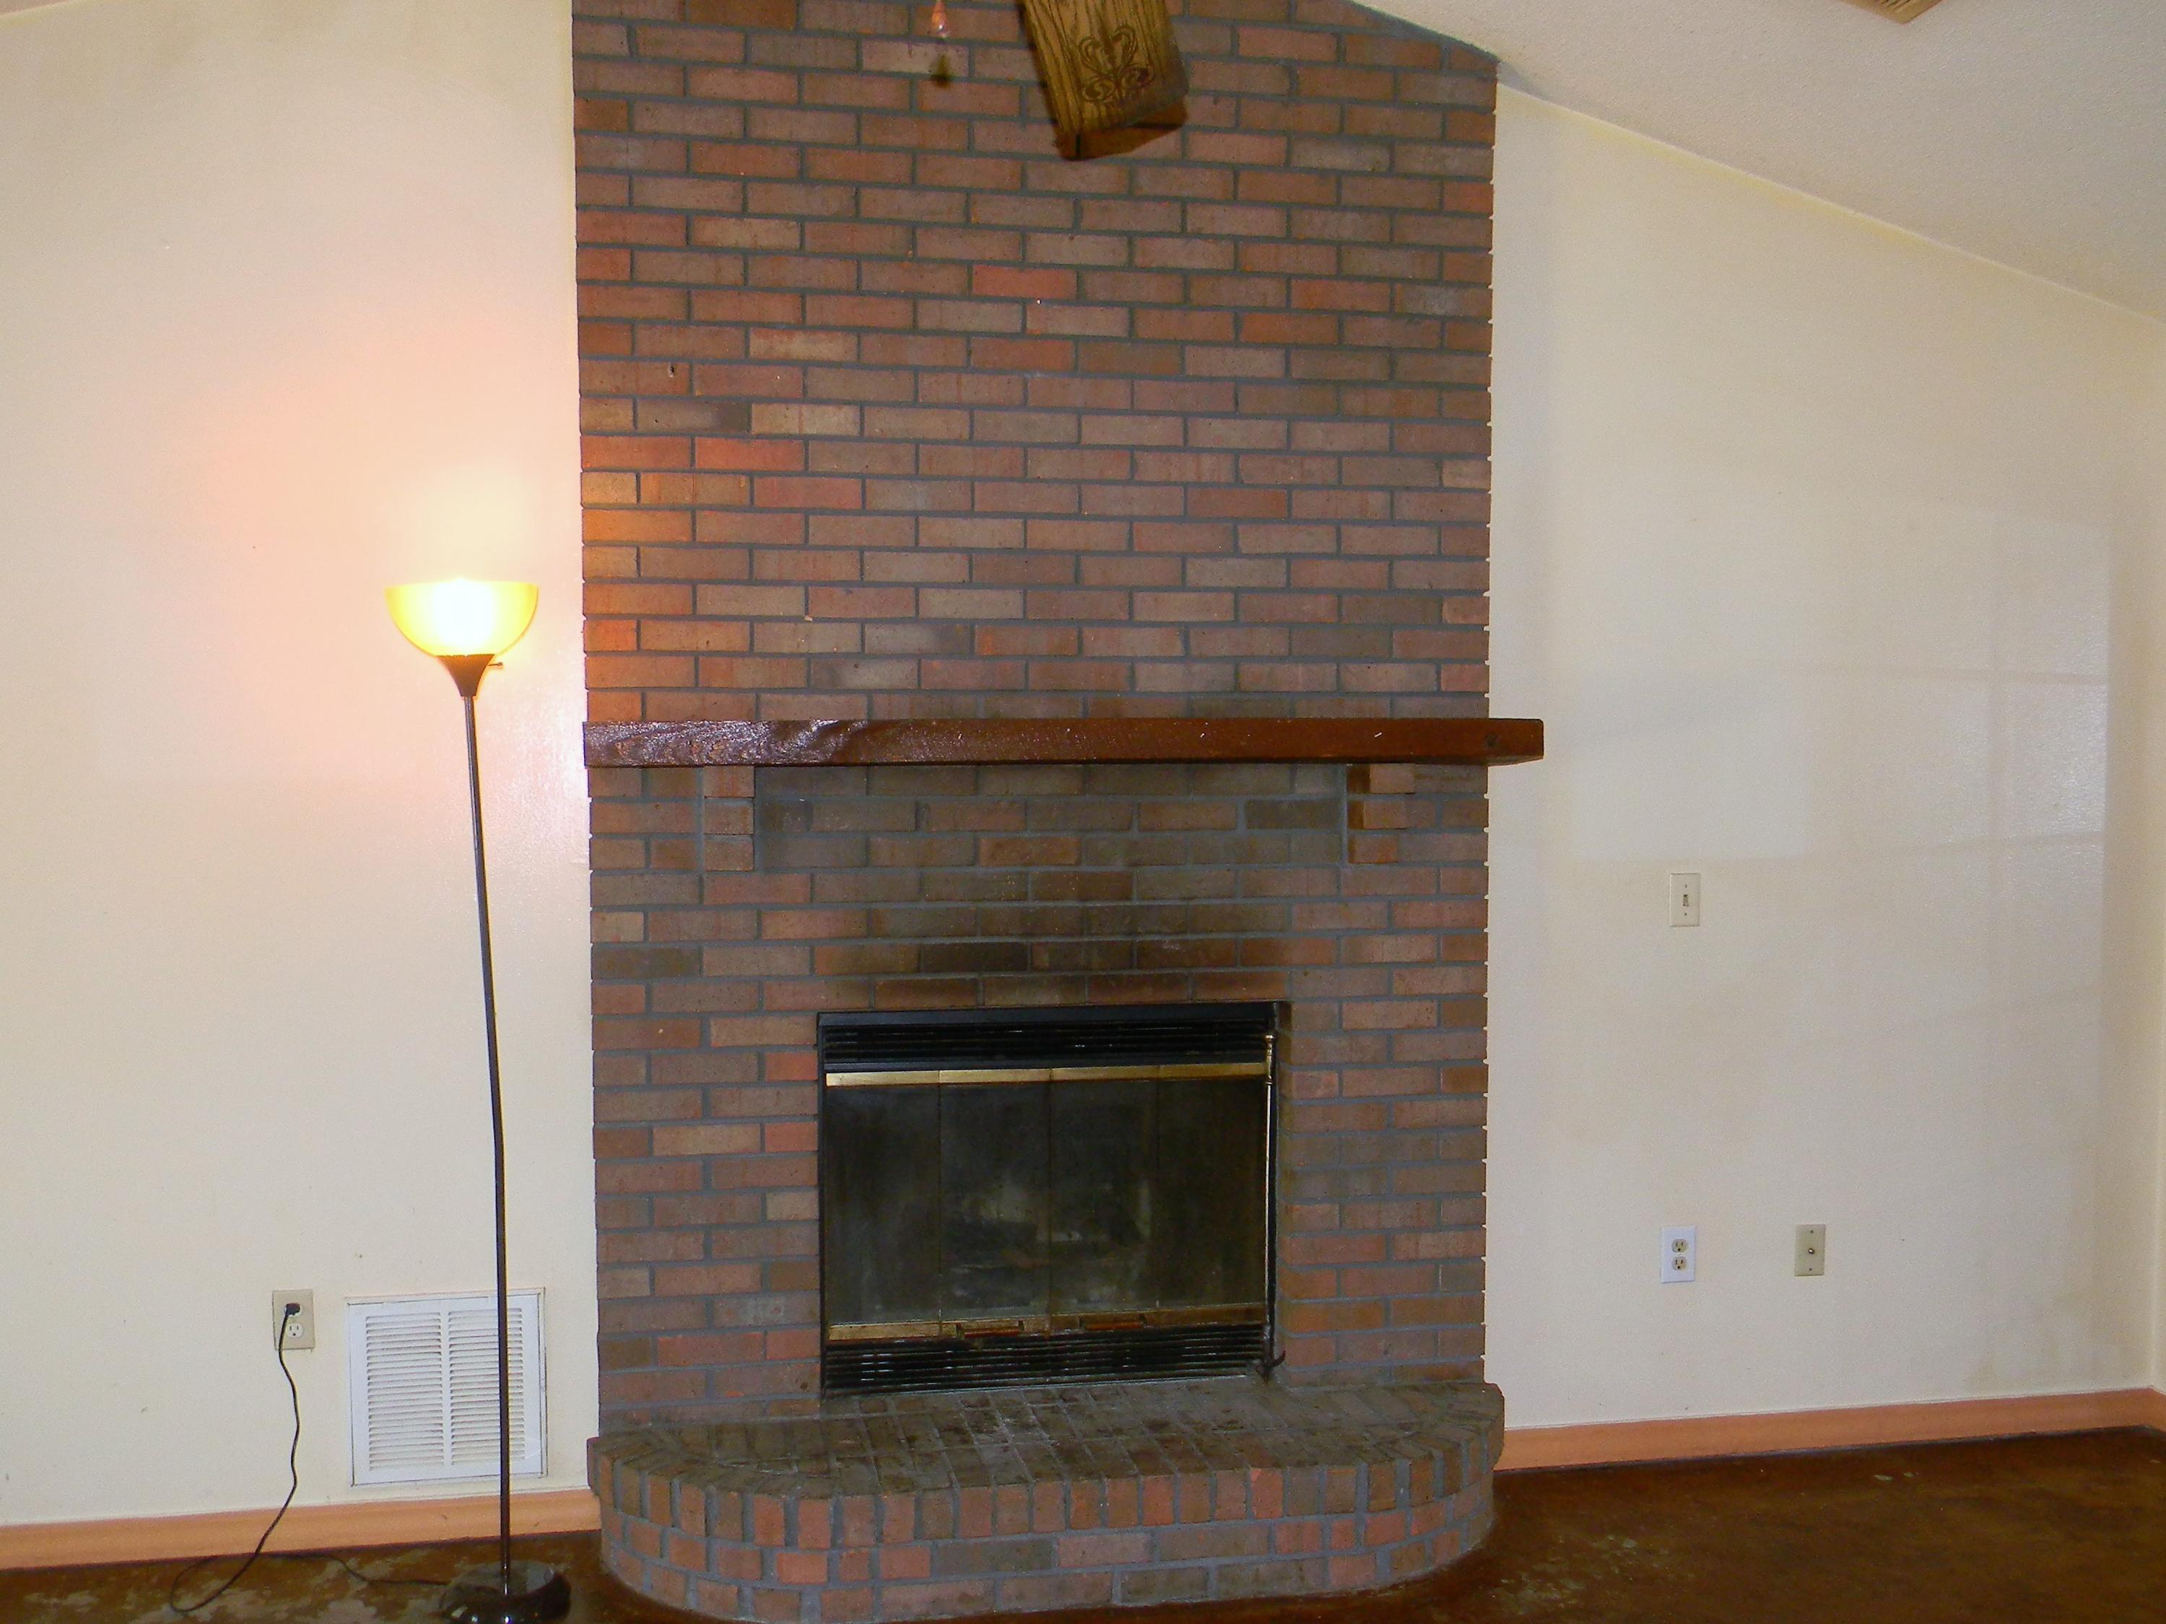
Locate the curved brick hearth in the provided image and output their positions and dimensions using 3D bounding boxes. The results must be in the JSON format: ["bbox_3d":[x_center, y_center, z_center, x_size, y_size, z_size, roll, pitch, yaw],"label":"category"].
[{"bbox_3d":[-0.032,1.305,3.334,1.788,0.234,0.420,0,3,-9],"label":"curved brick hearth"}]

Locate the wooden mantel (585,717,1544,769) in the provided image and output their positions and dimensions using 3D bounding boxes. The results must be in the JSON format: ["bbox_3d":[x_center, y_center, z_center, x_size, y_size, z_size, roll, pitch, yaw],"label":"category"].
[{"bbox_3d":[-0.013,-0.134,3.308,1.777,0.082,0.200,0,3,-9],"label":"wooden mantel"}]

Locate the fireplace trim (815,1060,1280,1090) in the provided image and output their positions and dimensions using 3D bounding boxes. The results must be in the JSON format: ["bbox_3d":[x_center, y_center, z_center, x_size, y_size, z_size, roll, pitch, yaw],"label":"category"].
[{"bbox_3d":[-0.061,0.528,3.514,0.902,0.028,0.022,0,3,-9],"label":"fireplace trim"}]

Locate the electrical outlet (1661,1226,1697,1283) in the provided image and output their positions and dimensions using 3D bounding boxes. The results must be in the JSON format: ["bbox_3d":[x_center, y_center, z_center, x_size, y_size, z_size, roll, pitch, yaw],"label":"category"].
[{"bbox_3d":[1.280,0.952,3.759,0.078,0.121,0.010,0,3,-9],"label":"electrical outlet"}]

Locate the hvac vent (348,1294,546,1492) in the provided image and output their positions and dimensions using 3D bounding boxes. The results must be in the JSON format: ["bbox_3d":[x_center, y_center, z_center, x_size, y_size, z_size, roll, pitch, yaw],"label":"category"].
[{"bbox_3d":[-1.222,1.114,3.372,0.363,0.367,0.020,0,3,-9],"label":"hvac vent"}]

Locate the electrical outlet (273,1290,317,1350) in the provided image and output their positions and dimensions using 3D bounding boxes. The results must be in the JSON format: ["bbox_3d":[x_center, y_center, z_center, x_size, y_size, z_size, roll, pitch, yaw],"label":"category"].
[{"bbox_3d":[-1.497,0.966,3.324,0.072,0.114,0.010,0,3,-9],"label":"electrical outlet"}]

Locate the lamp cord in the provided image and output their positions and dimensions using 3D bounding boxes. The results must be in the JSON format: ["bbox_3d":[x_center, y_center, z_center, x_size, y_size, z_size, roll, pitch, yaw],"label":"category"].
[{"bbox_3d":[-1.426,1.176,3.250,0.500,0.497,0.210,0,3,-9],"label":"lamp cord"}]

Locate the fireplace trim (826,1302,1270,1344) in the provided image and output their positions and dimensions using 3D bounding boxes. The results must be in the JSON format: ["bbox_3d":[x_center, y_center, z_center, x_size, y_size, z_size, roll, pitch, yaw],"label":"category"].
[{"bbox_3d":[-0.062,1.037,3.539,0.903,0.036,0.030,0,3,-9],"label":"fireplace trim"}]

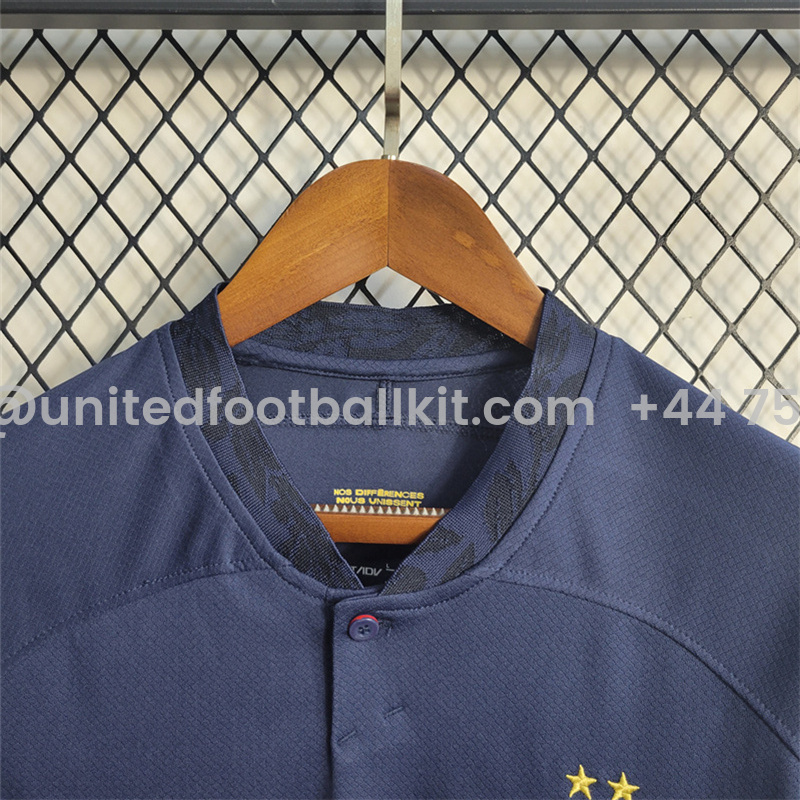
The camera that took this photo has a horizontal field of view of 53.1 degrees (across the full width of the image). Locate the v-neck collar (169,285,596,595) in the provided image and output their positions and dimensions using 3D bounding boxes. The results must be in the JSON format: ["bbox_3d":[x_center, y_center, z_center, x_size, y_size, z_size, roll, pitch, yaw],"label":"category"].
[{"bbox_3d":[-0.008,0.014,0.362,0.188,0.134,0.070,0,-1,0],"label":"v-neck collar"}]

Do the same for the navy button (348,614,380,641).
[{"bbox_3d":[-0.015,0.095,0.335,0.013,0.013,0.003,0,23,-11],"label":"navy button"}]

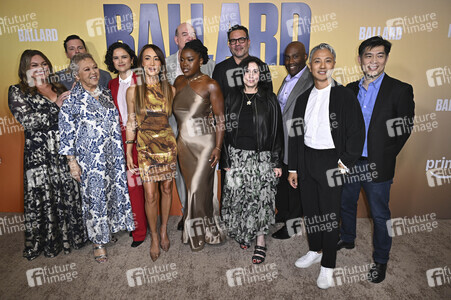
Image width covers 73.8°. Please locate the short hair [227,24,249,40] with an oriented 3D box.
[{"bbox_3d":[0.102,-0.955,2.453,0.175,0.125,0.190,0,14,3],"label":"short hair"}]

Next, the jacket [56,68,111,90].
[{"bbox_3d":[-1.286,-0.323,2.702,0.530,0.770,0.310,-3,14,-14],"label":"jacket"}]

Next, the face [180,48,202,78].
[{"bbox_3d":[-0.262,-0.656,2.278,0.160,0.220,0.150,7,16,29],"label":"face"}]

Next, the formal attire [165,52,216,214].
[{"bbox_3d":[-0.325,-0.047,2.874,0.530,1.620,0.330,-1,14,-6],"label":"formal attire"}]

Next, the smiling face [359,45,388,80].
[{"bbox_3d":[0.975,-0.576,1.982,0.175,0.225,0.160,6,13,23],"label":"smiling face"}]

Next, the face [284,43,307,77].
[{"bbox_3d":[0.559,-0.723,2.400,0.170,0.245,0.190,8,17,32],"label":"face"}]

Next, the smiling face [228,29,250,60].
[{"bbox_3d":[0.113,-0.850,2.426,0.175,0.240,0.170,1,12,4],"label":"smiling face"}]

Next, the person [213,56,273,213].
[{"bbox_3d":[0.154,-0.054,2.664,0.540,1.740,0.330,0,14,2],"label":"person"}]

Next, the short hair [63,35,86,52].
[{"bbox_3d":[-1.367,-0.955,2.720,0.175,0.160,0.200,-5,14,-21],"label":"short hair"}]

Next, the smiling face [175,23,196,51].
[{"bbox_3d":[-0.338,-0.941,2.540,0.175,0.240,0.170,-5,13,-25],"label":"smiling face"}]

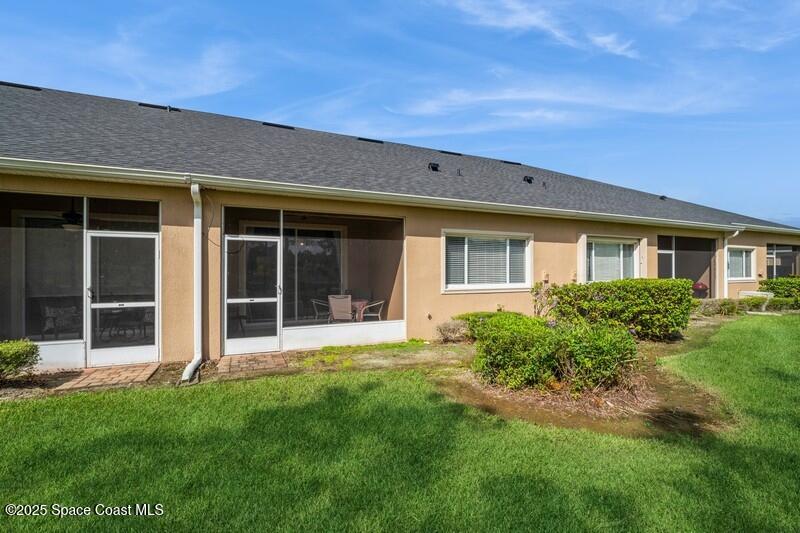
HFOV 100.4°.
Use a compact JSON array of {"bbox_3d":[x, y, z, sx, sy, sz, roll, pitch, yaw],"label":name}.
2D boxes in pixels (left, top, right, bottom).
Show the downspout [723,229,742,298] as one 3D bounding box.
[{"bbox_3d":[11.530,0.030,11.500,0.140,2.800,0.450,0,0,-22],"label":"downspout"}]

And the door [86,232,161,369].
[{"bbox_3d":[-4.280,0.510,5.153,0.910,2.030,0.050,0,0,-22],"label":"door"}]

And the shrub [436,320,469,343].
[{"bbox_3d":[1.100,1.340,7.000,0.640,0.430,0.500,0,0,-22],"label":"shrub"}]

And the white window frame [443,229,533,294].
[{"bbox_3d":[2.130,-0.110,7.770,2.600,1.430,0.120,0,0,-22],"label":"white window frame"}]

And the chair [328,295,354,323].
[{"bbox_3d":[-1.270,1.040,7.250,0.560,0.910,0.640,0,0,12],"label":"chair"}]

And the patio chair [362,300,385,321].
[{"bbox_3d":[-0.620,1.070,7.800,0.580,0.850,0.560,0,0,-12],"label":"patio chair"}]

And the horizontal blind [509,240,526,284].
[{"bbox_3d":[2.920,-0.150,8.260,0.540,1.080,0.050,0,0,-22],"label":"horizontal blind"}]

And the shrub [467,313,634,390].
[{"bbox_3d":[2.340,1.165,5.080,2.050,0.800,1.300,0,0,-22],"label":"shrub"}]

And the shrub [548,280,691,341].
[{"bbox_3d":[5.100,0.940,7.650,3.250,1.220,1.050,0,0,-22],"label":"shrub"}]

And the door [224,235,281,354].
[{"bbox_3d":[-2.568,0.497,5.852,0.900,2.030,0.050,0,0,-22],"label":"door"}]

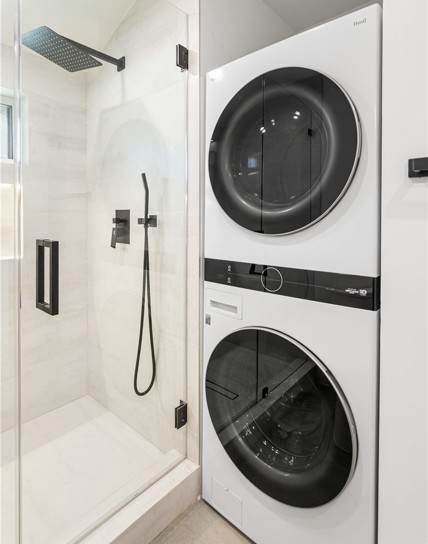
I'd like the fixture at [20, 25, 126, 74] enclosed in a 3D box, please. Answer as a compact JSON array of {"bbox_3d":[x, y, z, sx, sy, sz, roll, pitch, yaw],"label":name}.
[{"bbox_3d":[-0.710,-1.152,1.464,0.497,0.107,0.305,-6,10,-43],"label":"fixture"}]

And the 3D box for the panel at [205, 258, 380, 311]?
[{"bbox_3d":[0.232,0.026,1.059,0.680,0.098,0.050,8,10,40],"label":"panel"}]

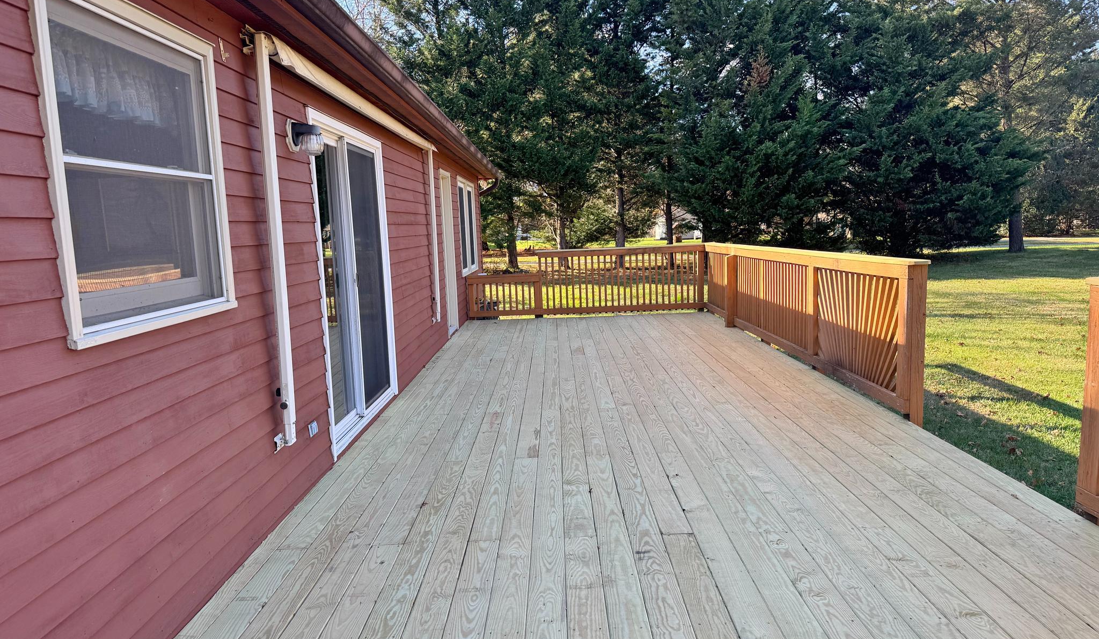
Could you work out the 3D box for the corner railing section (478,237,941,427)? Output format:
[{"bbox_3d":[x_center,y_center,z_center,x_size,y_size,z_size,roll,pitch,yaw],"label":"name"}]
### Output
[{"bbox_3d":[0.636,-0.177,8.387,3.800,1.050,6.800,-2,7,1],"label":"corner railing section"}]

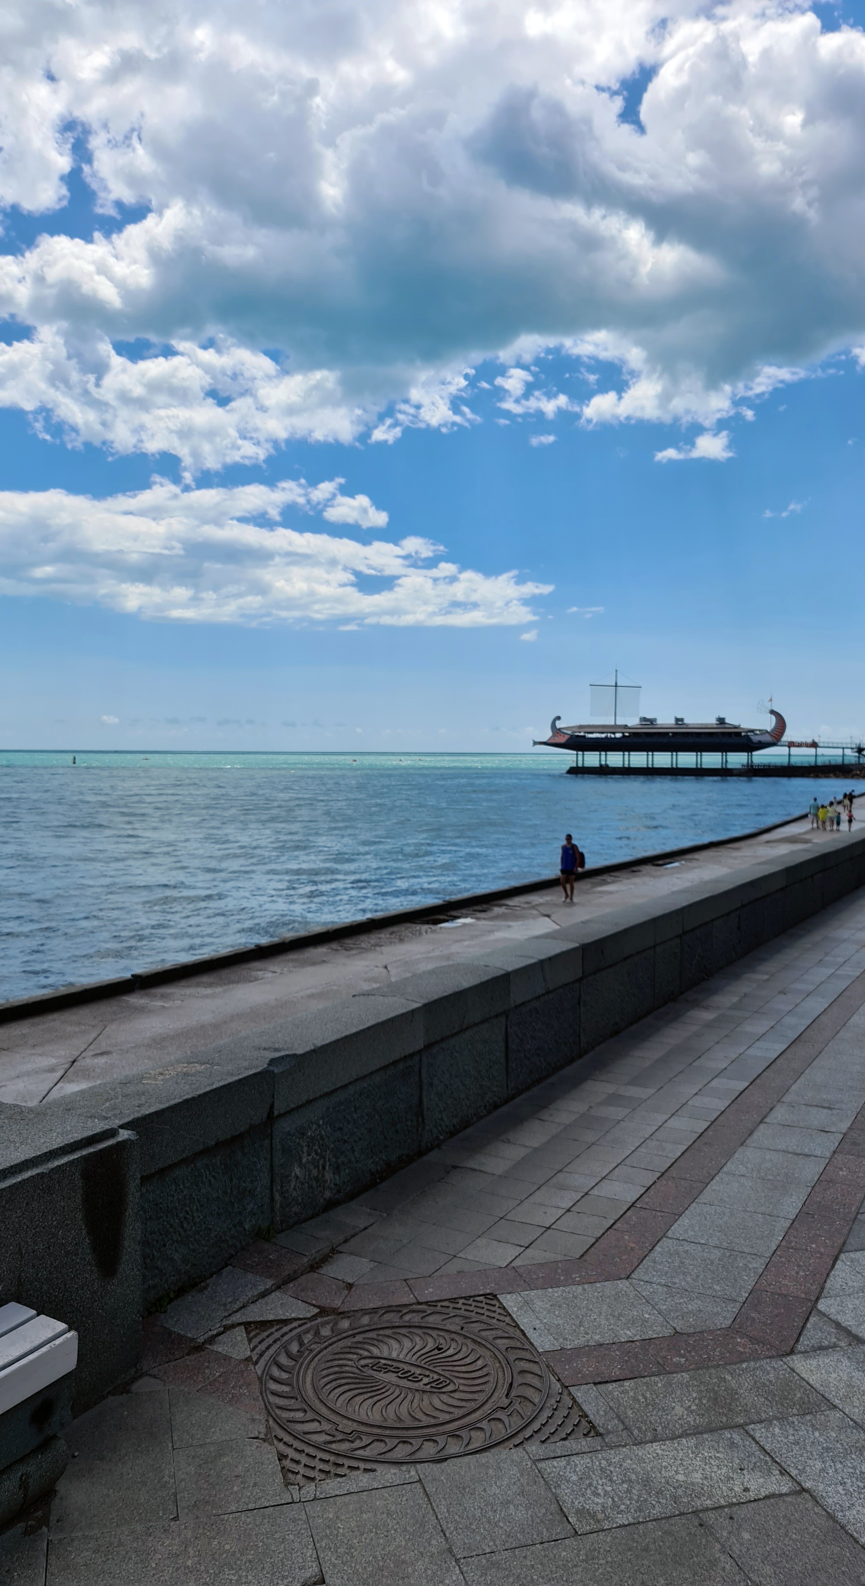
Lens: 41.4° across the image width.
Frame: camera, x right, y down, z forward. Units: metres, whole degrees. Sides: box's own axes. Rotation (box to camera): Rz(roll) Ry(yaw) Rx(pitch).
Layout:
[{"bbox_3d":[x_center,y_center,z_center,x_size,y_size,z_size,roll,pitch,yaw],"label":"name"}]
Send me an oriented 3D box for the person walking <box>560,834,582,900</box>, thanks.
[{"bbox_3d":[3.715,1.978,30.697,0.520,1.802,0.450,2,2,29],"label":"person walking"}]

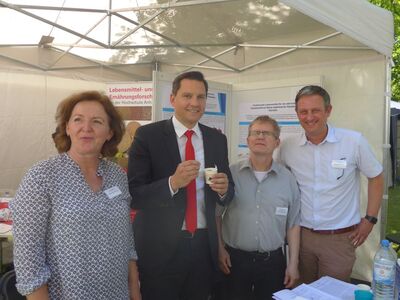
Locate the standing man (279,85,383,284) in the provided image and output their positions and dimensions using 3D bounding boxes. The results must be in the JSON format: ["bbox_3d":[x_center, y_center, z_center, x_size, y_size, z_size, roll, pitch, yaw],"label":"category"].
[{"bbox_3d":[0.675,0.545,1.860,0.600,1.800,0.380,3,3,30],"label":"standing man"}]

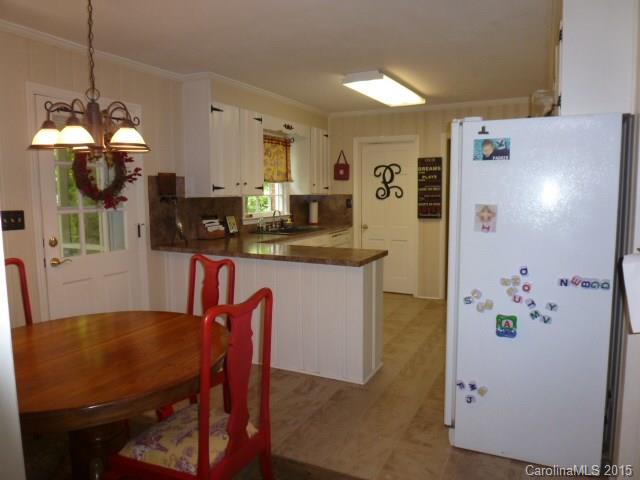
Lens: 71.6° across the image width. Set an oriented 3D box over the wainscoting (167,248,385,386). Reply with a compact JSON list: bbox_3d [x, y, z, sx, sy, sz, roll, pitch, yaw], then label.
[{"bbox_3d":[-0.470,0.547,3.801,1.976,0.881,0.444,3,7,27],"label":"wainscoting"}]

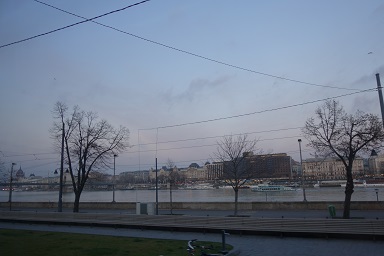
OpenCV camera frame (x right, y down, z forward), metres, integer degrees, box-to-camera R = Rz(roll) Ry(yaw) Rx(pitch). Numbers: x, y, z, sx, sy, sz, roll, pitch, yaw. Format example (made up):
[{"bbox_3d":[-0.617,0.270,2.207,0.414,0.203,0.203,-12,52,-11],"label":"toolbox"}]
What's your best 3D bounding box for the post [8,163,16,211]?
[{"bbox_3d":[-29.122,8.959,48.480,0.450,6.900,0.700,-6,-11,22],"label":"post"}]

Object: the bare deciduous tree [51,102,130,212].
[{"bbox_3d":[-13.525,3.681,39.788,10.300,14.569,9.300,-2,-10,0],"label":"bare deciduous tree"}]

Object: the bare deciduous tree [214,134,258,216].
[{"bbox_3d":[4.497,4.719,30.314,4.500,8.126,4.400,-2,-10,0],"label":"bare deciduous tree"}]

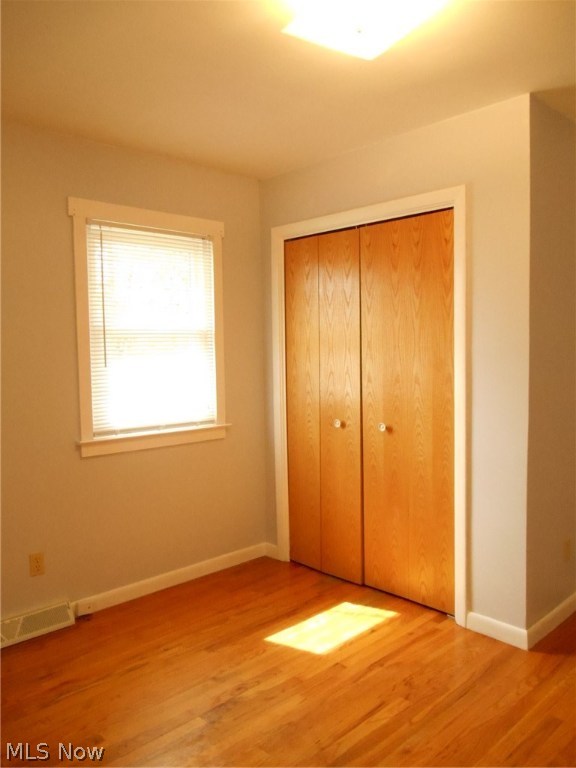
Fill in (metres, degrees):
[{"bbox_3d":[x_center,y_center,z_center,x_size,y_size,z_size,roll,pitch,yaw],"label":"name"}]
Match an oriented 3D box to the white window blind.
[{"bbox_3d":[-0.750,-0.295,3.276,0.785,1.112,0.040,-3,4,-42],"label":"white window blind"}]

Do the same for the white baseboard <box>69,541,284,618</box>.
[{"bbox_3d":[-0.627,1.129,3.410,1.272,0.086,0.020,-3,4,-42],"label":"white baseboard"}]

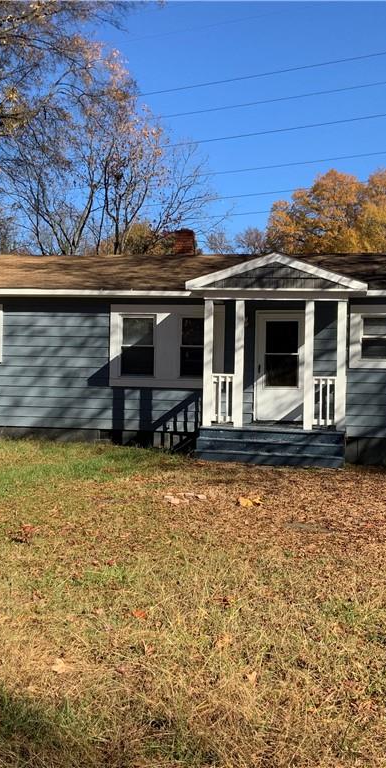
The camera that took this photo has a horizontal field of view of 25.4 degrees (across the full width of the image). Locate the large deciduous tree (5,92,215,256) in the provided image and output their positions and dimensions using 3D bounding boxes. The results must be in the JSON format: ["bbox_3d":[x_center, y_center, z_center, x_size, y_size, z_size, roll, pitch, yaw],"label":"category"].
[{"bbox_3d":[-3.270,-5.251,34.000,8.400,12.600,8.000,1,0,11],"label":"large deciduous tree"}]

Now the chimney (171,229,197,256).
[{"bbox_3d":[-0.196,-3.239,20.153,0.520,0.780,0.500,1,0,11],"label":"chimney"}]

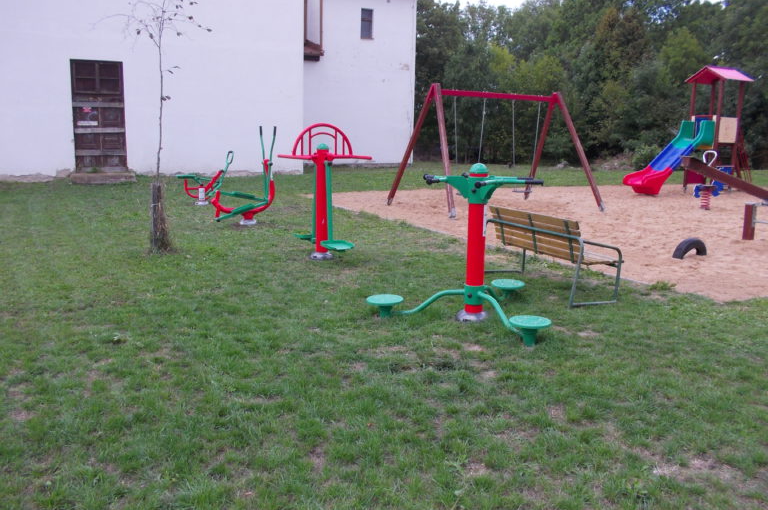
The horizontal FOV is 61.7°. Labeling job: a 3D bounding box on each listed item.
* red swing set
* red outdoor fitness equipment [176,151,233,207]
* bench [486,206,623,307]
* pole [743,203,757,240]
[{"bbox_3d":[2.390,-2.222,13.576,3.880,2.480,2.565,-4,10,-27],"label":"red swing set"},{"bbox_3d":[-3.859,-1.689,13.793,1.220,1.180,0.550,-3,10,-25],"label":"red outdoor fitness equipment"},{"bbox_3d":[1.745,-0.043,6.916,0.620,0.810,1.675,-3,10,-22],"label":"bench"},{"bbox_3d":[5.430,-0.491,9.618,0.140,0.530,0.130,-3,10,-25],"label":"pole"}]

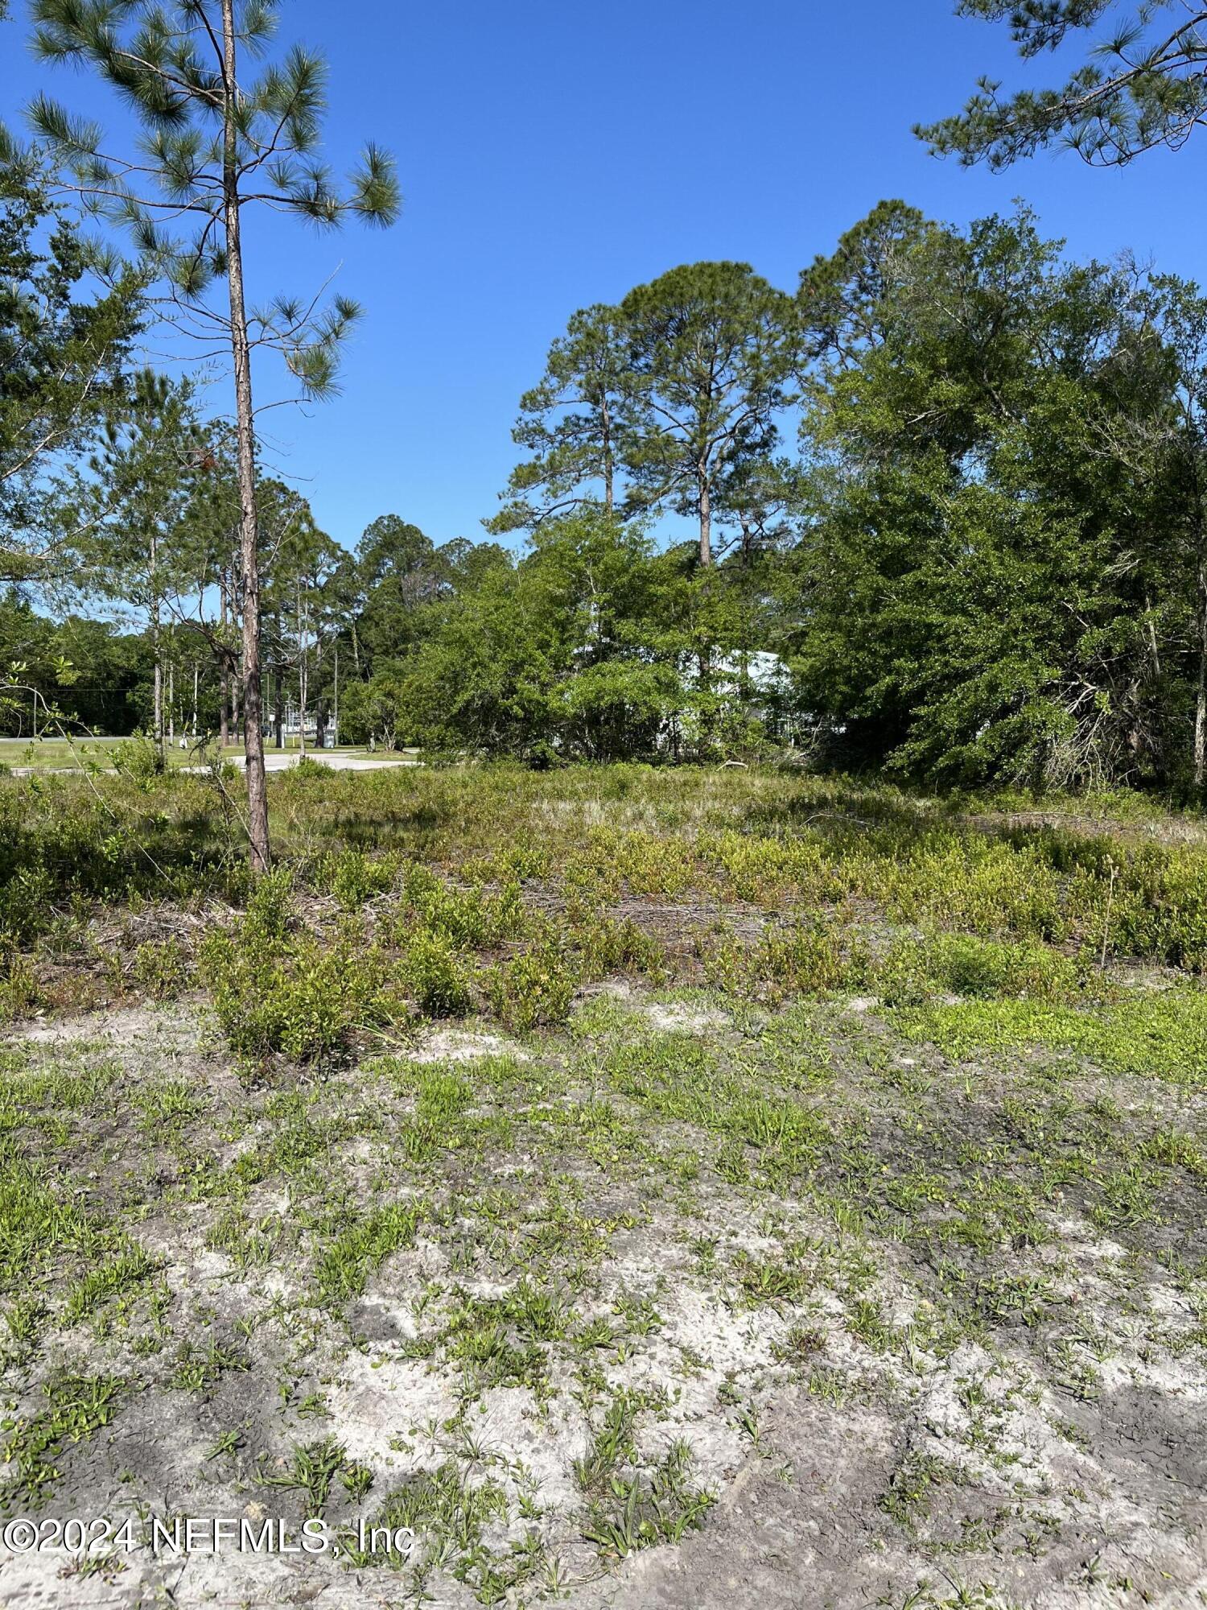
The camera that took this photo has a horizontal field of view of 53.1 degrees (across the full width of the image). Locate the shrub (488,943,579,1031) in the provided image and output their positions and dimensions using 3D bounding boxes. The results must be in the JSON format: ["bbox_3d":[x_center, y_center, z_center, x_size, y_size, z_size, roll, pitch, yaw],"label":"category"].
[{"bbox_3d":[-0.362,0.925,6.270,0.469,0.390,0.431,0,4,0],"label":"shrub"}]

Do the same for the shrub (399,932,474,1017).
[{"bbox_3d":[-0.907,0.895,6.536,0.405,0.412,0.373,0,4,0],"label":"shrub"}]

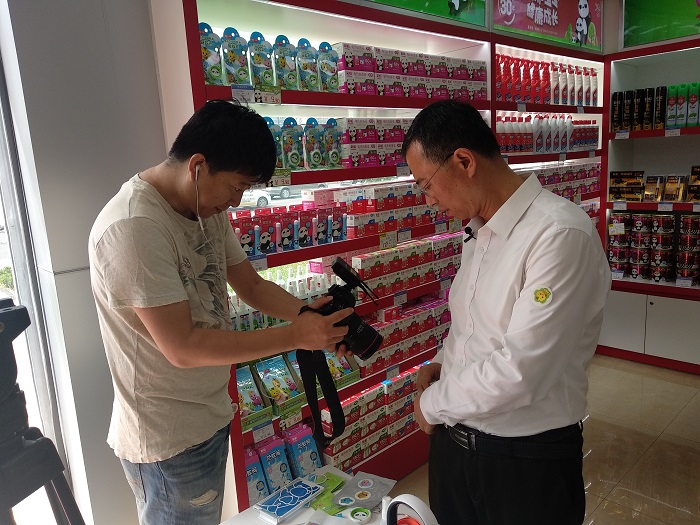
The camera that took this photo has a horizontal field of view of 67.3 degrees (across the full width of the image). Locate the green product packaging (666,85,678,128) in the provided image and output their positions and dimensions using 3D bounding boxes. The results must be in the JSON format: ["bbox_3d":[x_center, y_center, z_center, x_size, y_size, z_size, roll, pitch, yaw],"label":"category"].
[{"bbox_3d":[2.165,-1.052,3.537,0.054,0.272,0.054,-14,15,-43],"label":"green product packaging"}]

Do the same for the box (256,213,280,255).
[{"bbox_3d":[-0.312,-0.106,2.033,0.094,0.143,0.030,-12,14,-40],"label":"box"}]

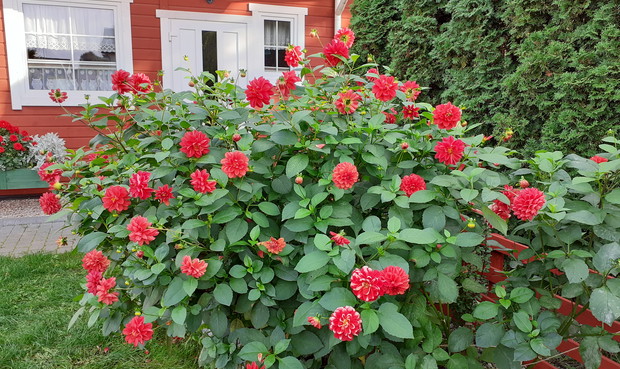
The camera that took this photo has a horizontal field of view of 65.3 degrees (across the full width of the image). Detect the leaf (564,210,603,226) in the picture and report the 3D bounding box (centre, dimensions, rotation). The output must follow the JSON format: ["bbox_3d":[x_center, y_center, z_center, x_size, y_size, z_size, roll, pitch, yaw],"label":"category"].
[{"bbox_3d":[0.848,0.105,1.500,0.117,0.018,0.060,0,19,10],"label":"leaf"}]

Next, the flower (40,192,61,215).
[{"bbox_3d":[-1.116,0.082,2.080,0.095,0.095,0.070,4,7,20],"label":"flower"}]

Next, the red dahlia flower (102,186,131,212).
[{"bbox_3d":[-0.712,0.055,1.780,0.102,0.100,0.060,4,4,20],"label":"red dahlia flower"}]

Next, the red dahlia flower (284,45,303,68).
[{"bbox_3d":[-0.064,-0.524,1.980,0.083,0.065,0.092,2,48,6],"label":"red dahlia flower"}]

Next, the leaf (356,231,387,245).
[{"bbox_3d":[0.214,0.184,1.680,0.104,0.022,0.060,-6,37,-9],"label":"leaf"}]

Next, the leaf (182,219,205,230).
[{"bbox_3d":[-0.374,0.126,1.544,0.083,0.017,0.049,-16,34,-18],"label":"leaf"}]

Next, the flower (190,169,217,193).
[{"bbox_3d":[-0.390,-0.015,1.770,0.095,0.088,0.065,6,11,28],"label":"flower"}]

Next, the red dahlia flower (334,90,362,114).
[{"bbox_3d":[0.143,-0.308,1.814,0.097,0.093,0.053,1,12,6],"label":"red dahlia flower"}]

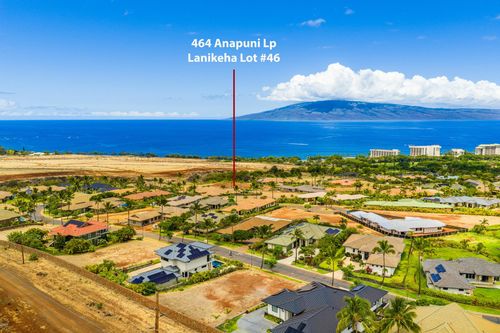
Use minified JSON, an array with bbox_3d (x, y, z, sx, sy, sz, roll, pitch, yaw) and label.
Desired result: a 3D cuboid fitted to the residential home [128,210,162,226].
[{"bbox_3d":[-52.487,25.693,194.959,9.300,4.400,16.500,2,7,17],"label":"residential home"}]

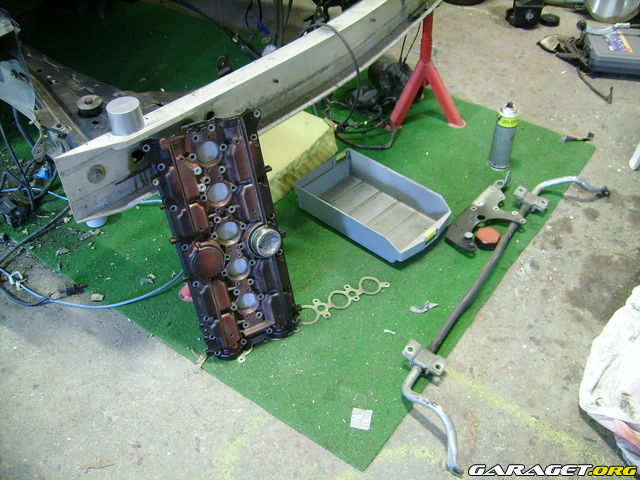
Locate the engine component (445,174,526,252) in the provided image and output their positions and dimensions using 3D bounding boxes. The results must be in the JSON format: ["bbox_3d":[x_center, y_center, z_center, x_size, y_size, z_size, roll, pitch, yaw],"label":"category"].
[{"bbox_3d":[0.491,-0.071,1.826,0.150,0.055,0.350,23,47,24],"label":"engine component"}]

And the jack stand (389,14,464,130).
[{"bbox_3d":[0.364,-0.607,2.173,0.265,0.400,0.250,0,42,0],"label":"jack stand"}]

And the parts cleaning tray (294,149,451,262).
[{"bbox_3d":[0.150,-0.098,1.833,0.383,0.088,0.238,32,50,31],"label":"parts cleaning tray"}]

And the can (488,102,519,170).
[{"bbox_3d":[0.568,-0.317,1.981,0.066,0.220,0.066,0,42,0],"label":"can"}]

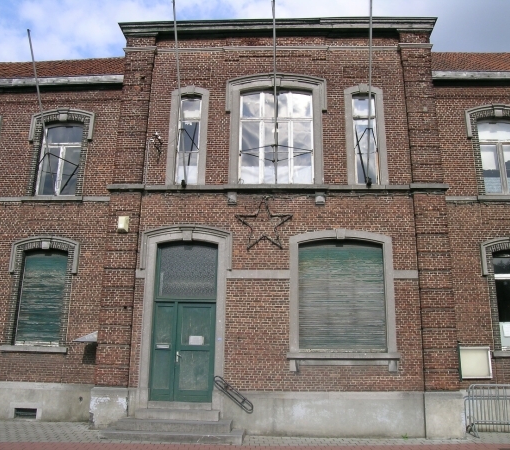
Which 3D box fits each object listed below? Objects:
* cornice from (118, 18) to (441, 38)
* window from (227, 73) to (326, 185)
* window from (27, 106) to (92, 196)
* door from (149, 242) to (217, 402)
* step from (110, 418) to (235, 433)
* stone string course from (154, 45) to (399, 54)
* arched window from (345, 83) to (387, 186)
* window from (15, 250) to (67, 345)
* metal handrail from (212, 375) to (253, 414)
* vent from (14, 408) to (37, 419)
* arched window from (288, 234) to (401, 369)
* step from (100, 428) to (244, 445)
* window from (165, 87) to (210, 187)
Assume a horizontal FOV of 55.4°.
[{"bbox_3d":[0.571,-5.182,12.963,8.350,0.400,0.380,0,-15,3],"label":"cornice"},{"bbox_3d":[0.541,-2.458,12.375,2.530,3.070,0.320,0,-15,3],"label":"window"},{"bbox_3d":[-5.249,-1.991,13.253,1.810,2.570,0.270,0,-14,3],"label":"window"},{"bbox_3d":[-1.648,2.187,11.337,1.440,3.675,0.120,0,-15,3],"label":"door"},{"bbox_3d":[-1.707,4.268,10.373,2.450,0.162,0.700,0,-14,3],"label":"step"},{"bbox_3d":[0.534,-4.638,12.833,6.490,0.160,0.160,0,-15,3],"label":"stone string course"},{"bbox_3d":[2.796,-2.300,12.290,1.000,2.760,0.240,0,-14,3],"label":"arched window"},{"bbox_3d":[-5.409,1.836,12.386,1.160,2.420,0.130,0,-14,3],"label":"window"},{"bbox_3d":[-0.474,3.731,10.653,0.890,0.760,0.140,0,-15,3],"label":"metal handrail"},{"bbox_3d":[-5.436,4.477,11.536,0.560,0.240,0.100,0,-15,3],"label":"vent"},{"bbox_3d":[1.995,1.690,11.187,2.490,3.180,0.350,0,-15,3],"label":"arched window"},{"bbox_3d":[-1.658,4.416,10.161,2.890,0.156,0.865,0,-15,3],"label":"step"},{"bbox_3d":[-1.702,-2.316,12.541,1.010,2.760,0.240,0,-14,3],"label":"window"}]

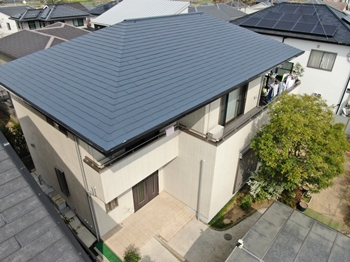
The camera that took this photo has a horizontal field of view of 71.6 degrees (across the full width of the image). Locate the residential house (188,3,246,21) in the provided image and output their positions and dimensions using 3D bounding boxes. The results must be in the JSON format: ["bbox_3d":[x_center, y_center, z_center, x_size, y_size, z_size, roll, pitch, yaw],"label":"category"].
[{"bbox_3d":[6.333,-18.170,43.087,10.500,7.400,12.000,20,35,31],"label":"residential house"}]

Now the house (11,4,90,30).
[{"bbox_3d":[-19.318,-16.060,39.063,9.200,7.400,12.200,18,34,28],"label":"house"}]

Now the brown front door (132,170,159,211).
[{"bbox_3d":[-1.310,2.477,10.999,0.120,2.240,1.570,24,37,35],"label":"brown front door"}]

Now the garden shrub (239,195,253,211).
[{"bbox_3d":[3.354,3.356,11.512,0.700,0.700,0.720,0,30,0],"label":"garden shrub"}]

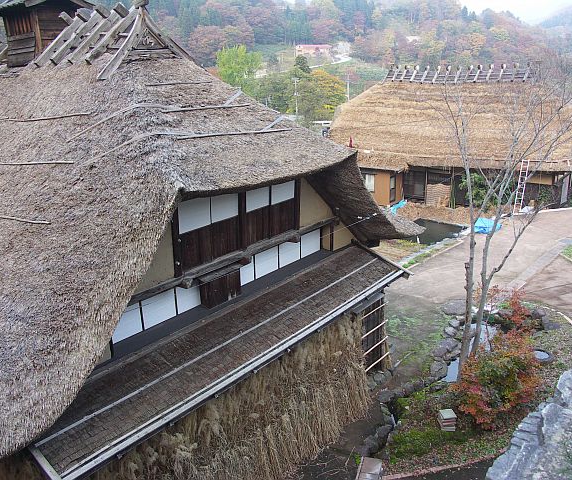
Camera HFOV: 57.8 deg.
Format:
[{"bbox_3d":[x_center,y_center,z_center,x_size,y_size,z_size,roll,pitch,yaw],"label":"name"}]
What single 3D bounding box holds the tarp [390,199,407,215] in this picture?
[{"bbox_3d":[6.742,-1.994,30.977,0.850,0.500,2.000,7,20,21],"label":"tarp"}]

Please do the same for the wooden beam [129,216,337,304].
[{"bbox_3d":[-0.763,0.262,11.714,0.250,0.280,6.700,15,24,38],"label":"wooden beam"}]

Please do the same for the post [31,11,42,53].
[{"bbox_3d":[-6.649,-5.520,13.793,0.130,1.120,0.130,15,24,38],"label":"post"}]

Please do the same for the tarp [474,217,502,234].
[{"bbox_3d":[10.732,-0.722,27.375,1.350,0.420,1.650,7,20,22],"label":"tarp"}]

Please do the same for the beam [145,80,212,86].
[{"bbox_3d":[-2.368,-3.519,11.664,0.050,0.050,1.890,15,24,38],"label":"beam"}]

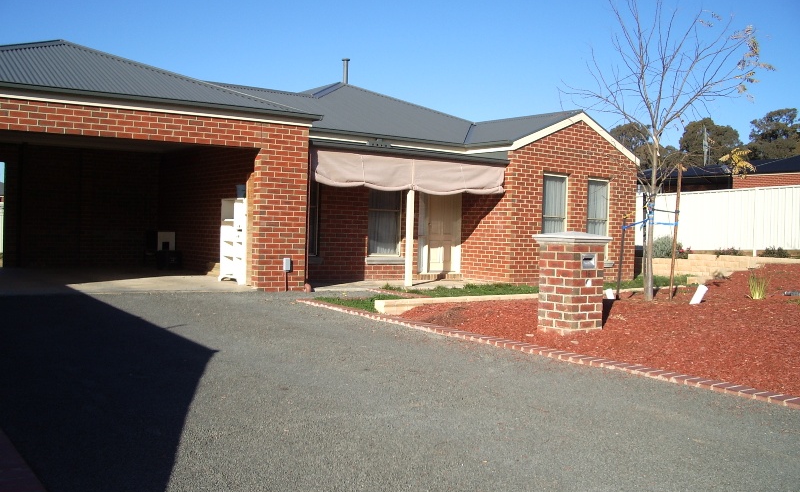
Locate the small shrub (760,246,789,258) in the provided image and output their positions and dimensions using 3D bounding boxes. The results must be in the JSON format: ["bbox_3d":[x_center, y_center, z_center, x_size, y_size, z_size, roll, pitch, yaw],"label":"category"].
[{"bbox_3d":[10.093,0.191,21.800,0.760,0.370,0.620,1,1,0],"label":"small shrub"}]

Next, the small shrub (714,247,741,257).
[{"bbox_3d":[9.150,0.170,22.600,0.720,0.330,0.580,1,1,0],"label":"small shrub"}]

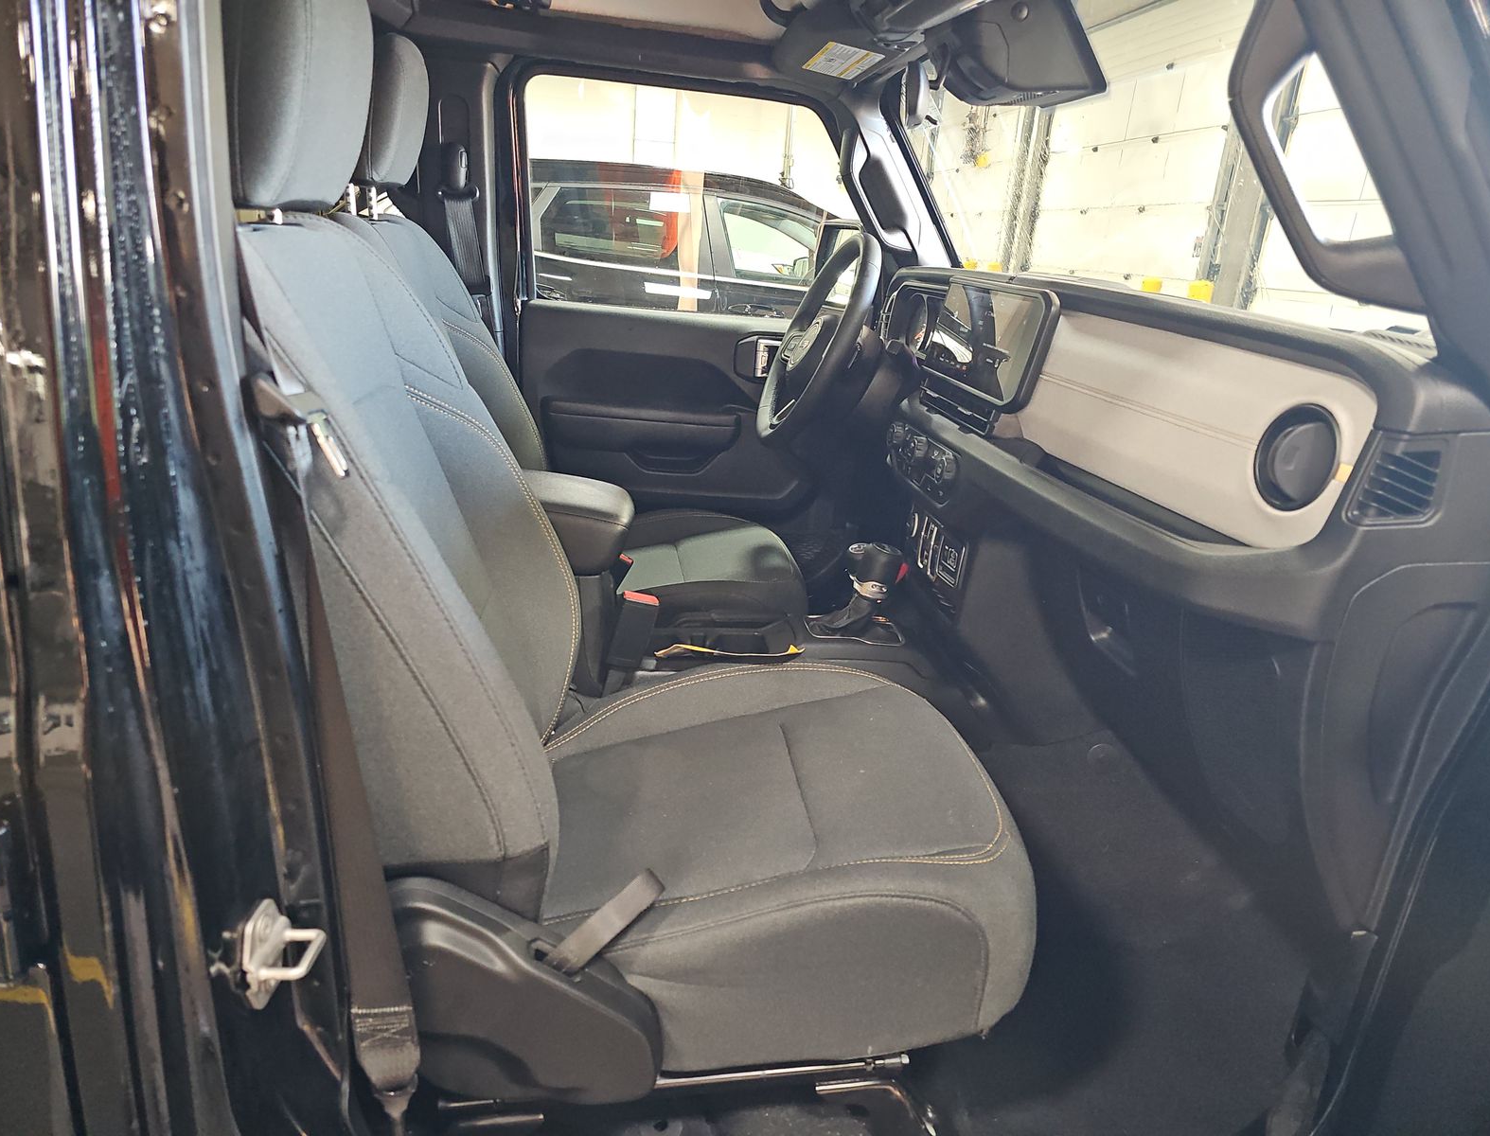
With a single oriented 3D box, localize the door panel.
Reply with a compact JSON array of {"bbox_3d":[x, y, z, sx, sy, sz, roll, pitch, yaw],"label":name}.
[{"bbox_3d":[-0.138,-0.303,2.054,0.630,0.430,0.100,1,18,-8],"label":"door panel"}]

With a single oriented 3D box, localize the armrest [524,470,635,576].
[{"bbox_3d":[-0.281,-0.065,1.353,0.270,0.107,0.200,1,18,-8],"label":"armrest"}]

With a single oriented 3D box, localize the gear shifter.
[{"bbox_3d":[0.161,0.027,1.425,0.115,0.135,0.095,1,18,-8],"label":"gear shifter"}]

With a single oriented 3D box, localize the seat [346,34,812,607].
[{"bbox_3d":[-0.291,-0.316,1.662,0.830,0.980,0.520,1,18,-8],"label":"seat"}]

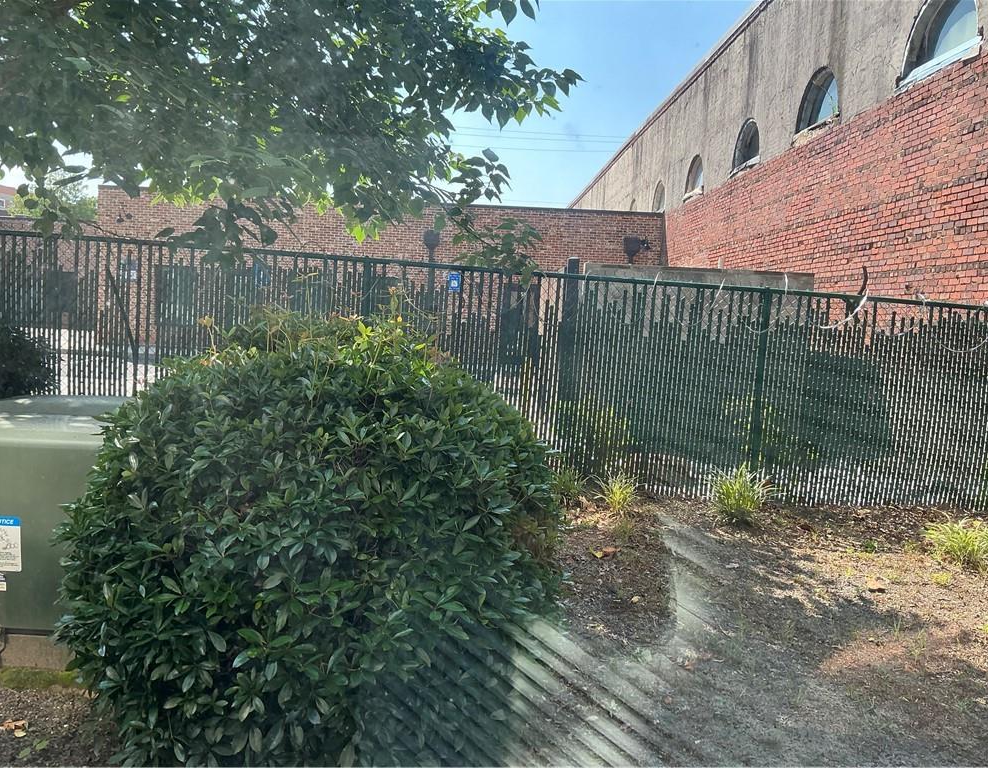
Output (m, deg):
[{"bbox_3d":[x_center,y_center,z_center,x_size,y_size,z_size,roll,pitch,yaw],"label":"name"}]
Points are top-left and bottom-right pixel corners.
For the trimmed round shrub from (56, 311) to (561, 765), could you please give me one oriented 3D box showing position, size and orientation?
[{"bbox_3d":[-0.497,0.449,2.397,1.360,1.280,1.360,3,5,0],"label":"trimmed round shrub"}]

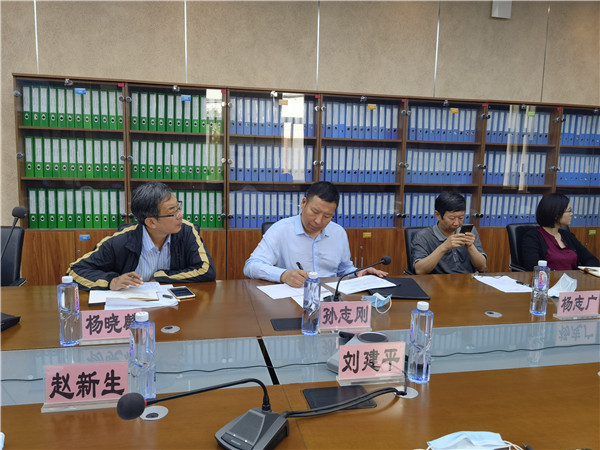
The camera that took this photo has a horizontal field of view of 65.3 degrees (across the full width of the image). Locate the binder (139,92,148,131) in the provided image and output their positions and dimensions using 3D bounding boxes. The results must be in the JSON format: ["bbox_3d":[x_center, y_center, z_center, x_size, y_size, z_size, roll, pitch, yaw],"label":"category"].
[{"bbox_3d":[-1.307,-0.947,3.974,0.064,0.318,0.285,0,7,-12],"label":"binder"}]

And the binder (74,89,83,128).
[{"bbox_3d":[-1.802,-0.948,3.887,0.060,0.318,0.285,0,7,-12],"label":"binder"}]

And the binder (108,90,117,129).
[{"bbox_3d":[-1.555,-0.955,3.960,0.059,0.317,0.280,0,7,-11],"label":"binder"}]

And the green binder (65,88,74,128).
[{"bbox_3d":[-1.856,-0.943,3.859,0.056,0.315,0.285,0,7,-12],"label":"green binder"}]

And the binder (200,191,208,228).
[{"bbox_3d":[-0.858,-0.145,4.186,0.060,0.318,0.285,0,7,-12],"label":"binder"}]

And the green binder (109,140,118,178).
[{"bbox_3d":[-1.557,-0.553,3.989,0.060,0.318,0.285,0,7,-12],"label":"green binder"}]

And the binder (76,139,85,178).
[{"bbox_3d":[-1.813,-0.559,3.956,0.059,0.317,0.280,0,7,-11],"label":"binder"}]

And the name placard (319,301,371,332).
[{"bbox_3d":[0.167,0.338,1.755,0.205,0.108,0.050,0,7,-11],"label":"name placard"}]

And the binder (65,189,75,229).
[{"bbox_3d":[-1.917,-0.146,3.985,0.059,0.317,0.280,0,7,-11],"label":"binder"}]

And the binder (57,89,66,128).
[{"bbox_3d":[-1.936,-0.954,3.884,0.059,0.317,0.280,0,7,-11],"label":"binder"}]

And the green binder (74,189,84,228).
[{"bbox_3d":[-1.834,-0.146,3.964,0.060,0.315,0.280,0,7,-12],"label":"green binder"}]

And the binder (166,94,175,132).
[{"bbox_3d":[-1.099,-0.938,4.018,0.060,0.315,0.280,0,7,-12],"label":"binder"}]

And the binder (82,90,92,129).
[{"bbox_3d":[-1.748,-0.954,3.922,0.059,0.317,0.280,0,7,-11],"label":"binder"}]

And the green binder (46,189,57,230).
[{"bbox_3d":[-2.052,-0.146,3.958,0.059,0.317,0.280,0,7,-11],"label":"green binder"}]

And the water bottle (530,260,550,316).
[{"bbox_3d":[1.027,0.265,1.997,0.063,0.230,0.063,0,7,-12],"label":"water bottle"}]

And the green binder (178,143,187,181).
[{"bbox_3d":[-1.014,-0.555,4.101,0.060,0.318,0.285,0,7,-12],"label":"green binder"}]

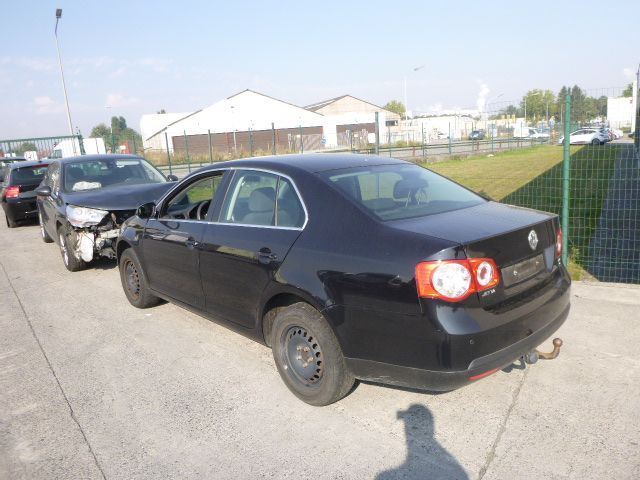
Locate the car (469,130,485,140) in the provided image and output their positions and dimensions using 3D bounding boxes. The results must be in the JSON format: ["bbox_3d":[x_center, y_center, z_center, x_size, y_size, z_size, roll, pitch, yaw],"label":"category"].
[{"bbox_3d":[21.154,-14.125,62.000,1.800,1.450,4.400,4,13,30],"label":"car"}]

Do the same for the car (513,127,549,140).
[{"bbox_3d":[27.391,-13.695,60.000,4.800,1.900,1.850,-2,11,0],"label":"car"}]

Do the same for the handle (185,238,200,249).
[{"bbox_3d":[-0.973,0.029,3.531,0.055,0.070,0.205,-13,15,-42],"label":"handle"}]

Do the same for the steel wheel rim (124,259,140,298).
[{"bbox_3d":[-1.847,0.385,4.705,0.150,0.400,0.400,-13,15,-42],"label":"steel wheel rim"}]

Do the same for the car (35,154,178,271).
[{"bbox_3d":[-3.543,-0.610,7.757,1.840,1.490,4.250,-11,14,-35],"label":"car"}]

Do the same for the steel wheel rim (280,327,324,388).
[{"bbox_3d":[-0.065,0.687,2.830,0.150,0.400,0.400,-13,15,-42],"label":"steel wheel rim"}]

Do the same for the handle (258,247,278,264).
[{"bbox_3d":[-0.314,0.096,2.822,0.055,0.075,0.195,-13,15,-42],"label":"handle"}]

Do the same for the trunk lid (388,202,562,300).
[{"bbox_3d":[0.968,0.044,2.721,1.160,0.400,0.590,-13,15,-42],"label":"trunk lid"}]

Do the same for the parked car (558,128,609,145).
[{"bbox_3d":[24.828,-9.713,43.500,4.300,1.470,1.800,6,14,37],"label":"parked car"}]

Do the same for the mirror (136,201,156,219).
[{"bbox_3d":[-1.436,-0.250,3.832,0.190,0.150,0.110,-13,15,-42],"label":"mirror"}]

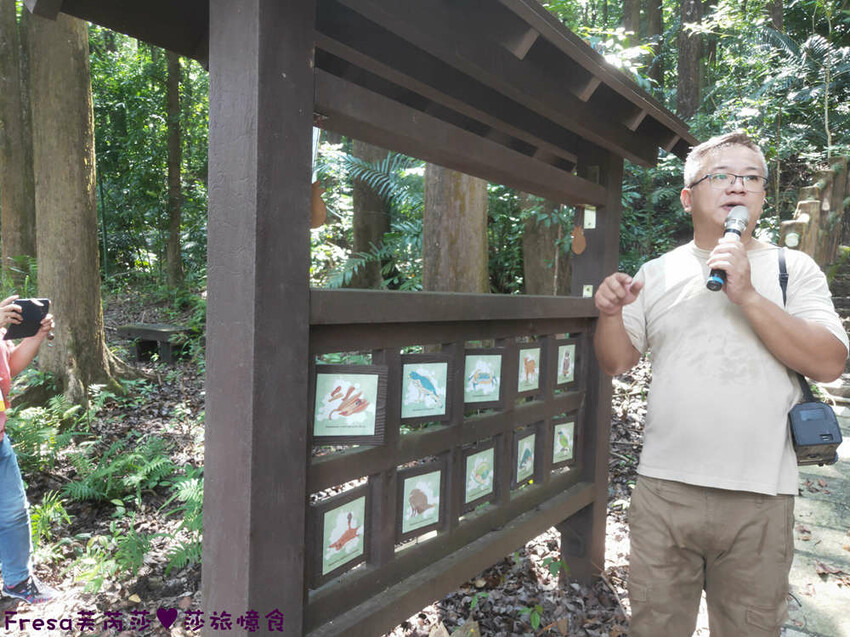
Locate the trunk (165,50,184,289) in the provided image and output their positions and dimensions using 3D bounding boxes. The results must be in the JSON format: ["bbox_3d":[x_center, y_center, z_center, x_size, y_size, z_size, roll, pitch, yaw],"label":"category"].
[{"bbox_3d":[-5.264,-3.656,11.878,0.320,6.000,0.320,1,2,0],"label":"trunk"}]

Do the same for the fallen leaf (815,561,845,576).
[{"bbox_3d":[1.934,1.193,2.700,0.130,0.035,0.085,3,3,36],"label":"fallen leaf"}]

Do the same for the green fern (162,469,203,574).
[{"bbox_3d":[-1.062,0.964,2.720,0.440,0.400,0.420,2,2,0],"label":"green fern"}]

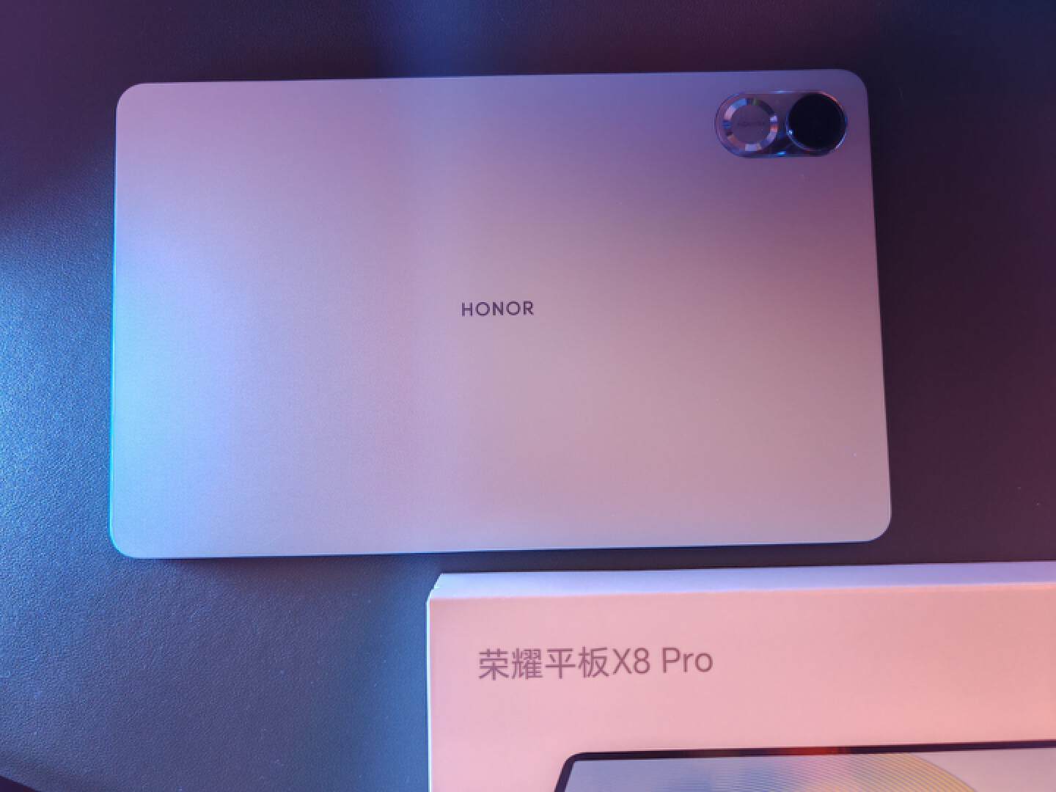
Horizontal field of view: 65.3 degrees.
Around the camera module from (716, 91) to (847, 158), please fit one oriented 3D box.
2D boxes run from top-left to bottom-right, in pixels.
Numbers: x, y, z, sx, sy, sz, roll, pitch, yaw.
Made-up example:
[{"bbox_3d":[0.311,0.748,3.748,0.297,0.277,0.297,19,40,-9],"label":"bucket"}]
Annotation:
[{"bbox_3d":[0.090,-0.096,0.292,0.046,0.003,0.024,-1,86,0],"label":"camera module"}]

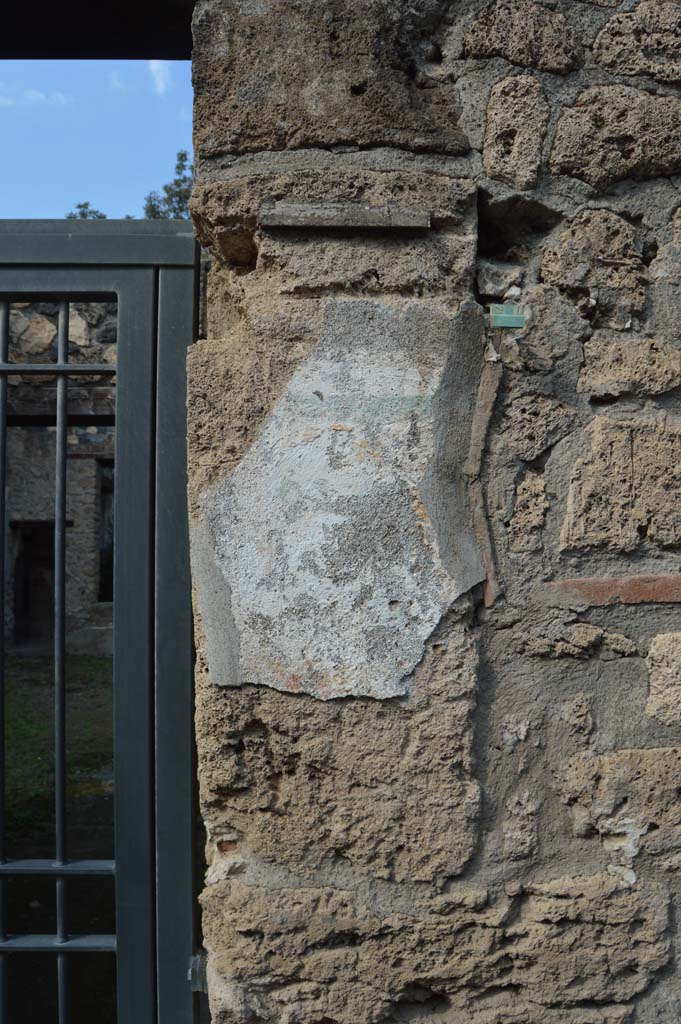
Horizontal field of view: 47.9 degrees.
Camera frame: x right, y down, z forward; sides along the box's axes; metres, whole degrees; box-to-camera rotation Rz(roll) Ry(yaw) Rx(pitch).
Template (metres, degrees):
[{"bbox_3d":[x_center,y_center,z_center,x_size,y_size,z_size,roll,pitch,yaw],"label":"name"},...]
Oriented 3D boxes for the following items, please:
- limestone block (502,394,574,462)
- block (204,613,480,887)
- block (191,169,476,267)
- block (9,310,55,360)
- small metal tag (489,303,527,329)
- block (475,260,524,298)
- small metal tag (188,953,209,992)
[{"bbox_3d":[0.316,-0.137,1.285,0.122,0.113,0.100,1,1,-3],"label":"limestone block"},{"bbox_3d":[-0.009,0.365,1.320,0.434,0.406,0.280,1,1,-3],"label":"block"},{"bbox_3d":[-0.018,-0.452,1.315,0.438,0.150,0.280,1,1,-3],"label":"block"},{"bbox_3d":[-1.697,-0.967,4.310,0.252,0.274,0.220,1,1,-3],"label":"block"},{"bbox_3d":[0.266,-0.312,1.225,0.056,0.037,0.010,1,1,-3],"label":"small metal tag"},{"bbox_3d":[0.259,-0.381,1.290,0.078,0.065,0.080,1,1,-3],"label":"block"},{"bbox_3d":[-0.239,0.780,1.310,0.037,0.068,0.020,1,1,-3],"label":"small metal tag"}]

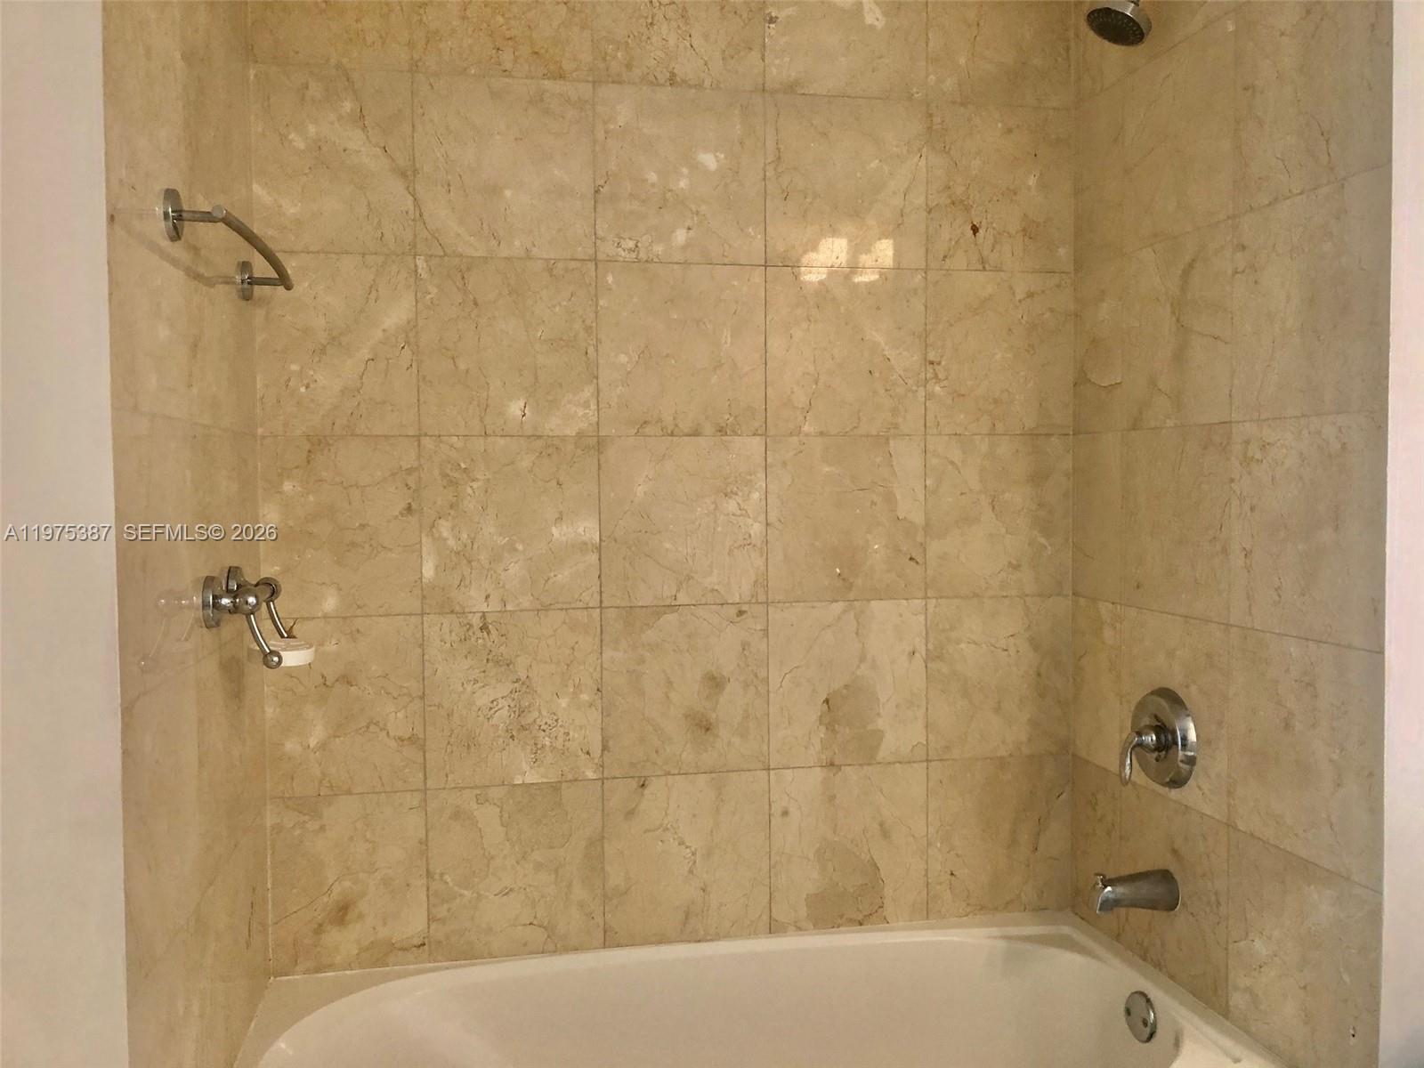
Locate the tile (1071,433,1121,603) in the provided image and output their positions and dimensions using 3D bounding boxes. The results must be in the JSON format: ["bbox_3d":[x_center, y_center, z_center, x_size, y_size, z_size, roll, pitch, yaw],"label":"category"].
[{"bbox_3d":[0.708,-0.032,2.116,0.012,0.305,0.170,-1,3,-12],"label":"tile"}]

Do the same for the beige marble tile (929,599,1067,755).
[{"bbox_3d":[0.549,0.273,2.206,0.292,0.305,0.010,-1,3,-11],"label":"beige marble tile"}]

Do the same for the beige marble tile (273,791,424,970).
[{"bbox_3d":[-0.620,0.597,1.982,0.259,0.304,0.012,-1,3,-11],"label":"beige marble tile"}]

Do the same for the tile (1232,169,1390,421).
[{"bbox_3d":[0.817,-0.315,1.577,0.014,0.305,0.306,-1,3,-11],"label":"tile"}]

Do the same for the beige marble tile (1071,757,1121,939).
[{"bbox_3d":[0.714,0.577,2.144,0.012,0.304,0.170,-1,3,-12],"label":"beige marble tile"}]

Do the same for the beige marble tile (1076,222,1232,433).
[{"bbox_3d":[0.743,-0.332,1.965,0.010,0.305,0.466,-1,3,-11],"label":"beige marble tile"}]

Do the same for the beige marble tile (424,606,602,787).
[{"bbox_3d":[-0.347,0.288,2.029,0.305,0.305,0.010,-1,3,-11],"label":"beige marble tile"}]

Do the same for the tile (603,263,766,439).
[{"bbox_3d":[-0.052,-0.327,2.050,0.305,0.305,0.012,-1,3,-11],"label":"tile"}]

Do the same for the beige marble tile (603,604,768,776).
[{"bbox_3d":[-0.047,0.282,2.078,0.305,0.305,0.012,-1,3,-11],"label":"beige marble tile"}]

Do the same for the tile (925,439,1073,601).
[{"bbox_3d":[0.542,-0.033,2.176,0.290,0.305,0.012,-1,3,-11],"label":"tile"}]

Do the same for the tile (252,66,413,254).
[{"bbox_3d":[-0.631,-0.622,1.925,0.257,0.303,0.010,-1,3,-11],"label":"tile"}]

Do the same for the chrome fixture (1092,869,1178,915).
[{"bbox_3d":[0.695,0.594,1.904,0.128,0.069,0.063,-1,3,-11],"label":"chrome fixture"}]

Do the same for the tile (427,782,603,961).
[{"bbox_3d":[-0.345,0.595,2.043,0.305,0.305,0.010,-1,3,-11],"label":"tile"}]

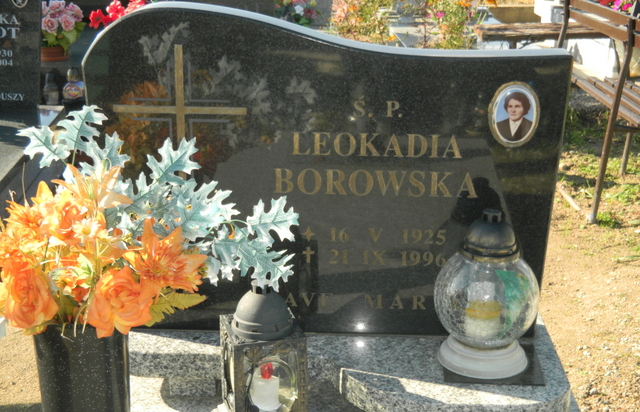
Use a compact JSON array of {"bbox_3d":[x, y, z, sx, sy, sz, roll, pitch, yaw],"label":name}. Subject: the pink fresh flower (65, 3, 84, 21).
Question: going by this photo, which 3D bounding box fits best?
[{"bbox_3d":[-1.135,-0.899,4.700,0.085,0.080,0.070,-12,22,-35],"label":"pink fresh flower"}]

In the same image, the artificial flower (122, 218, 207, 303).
[{"bbox_3d":[-0.225,0.079,1.470,0.120,0.120,0.075,-1,3,-7],"label":"artificial flower"}]

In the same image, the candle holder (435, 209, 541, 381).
[{"bbox_3d":[0.317,0.156,1.940,0.200,0.303,0.200,1,18,0],"label":"candle holder"}]

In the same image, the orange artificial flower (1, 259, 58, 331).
[{"bbox_3d":[-0.418,0.129,1.470,0.078,0.098,0.070,3,0,6],"label":"orange artificial flower"}]

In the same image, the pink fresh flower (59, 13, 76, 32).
[{"bbox_3d":[-1.160,-0.843,4.670,0.080,0.085,0.065,1,18,0],"label":"pink fresh flower"}]

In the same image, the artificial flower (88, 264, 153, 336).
[{"bbox_3d":[-0.288,0.139,1.460,0.095,0.100,0.070,-1,3,-7],"label":"artificial flower"}]

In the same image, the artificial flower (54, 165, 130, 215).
[{"bbox_3d":[-0.336,-0.024,1.500,0.112,0.072,0.085,-1,18,-5],"label":"artificial flower"}]

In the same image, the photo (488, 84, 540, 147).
[{"bbox_3d":[0.373,-0.175,1.950,0.098,0.130,0.013,2,18,2],"label":"photo"}]

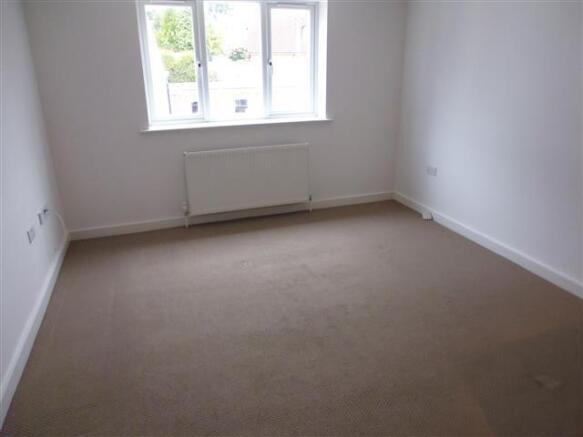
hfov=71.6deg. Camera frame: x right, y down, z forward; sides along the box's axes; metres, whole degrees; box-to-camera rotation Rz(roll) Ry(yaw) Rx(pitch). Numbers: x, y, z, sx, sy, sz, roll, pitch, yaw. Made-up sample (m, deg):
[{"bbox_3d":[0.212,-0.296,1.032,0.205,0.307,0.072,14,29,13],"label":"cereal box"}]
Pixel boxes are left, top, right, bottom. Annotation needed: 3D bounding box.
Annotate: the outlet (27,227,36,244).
[{"bbox_3d":[-1.634,0.107,2.560,0.020,0.086,0.146,-8,22,-18],"label":"outlet"}]

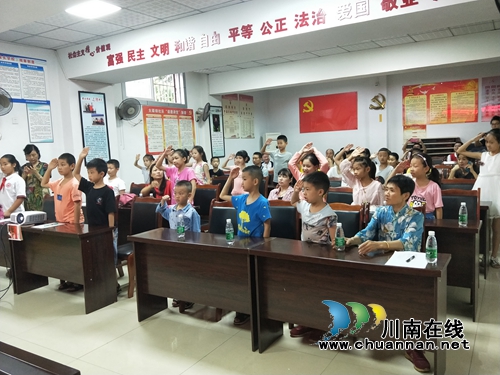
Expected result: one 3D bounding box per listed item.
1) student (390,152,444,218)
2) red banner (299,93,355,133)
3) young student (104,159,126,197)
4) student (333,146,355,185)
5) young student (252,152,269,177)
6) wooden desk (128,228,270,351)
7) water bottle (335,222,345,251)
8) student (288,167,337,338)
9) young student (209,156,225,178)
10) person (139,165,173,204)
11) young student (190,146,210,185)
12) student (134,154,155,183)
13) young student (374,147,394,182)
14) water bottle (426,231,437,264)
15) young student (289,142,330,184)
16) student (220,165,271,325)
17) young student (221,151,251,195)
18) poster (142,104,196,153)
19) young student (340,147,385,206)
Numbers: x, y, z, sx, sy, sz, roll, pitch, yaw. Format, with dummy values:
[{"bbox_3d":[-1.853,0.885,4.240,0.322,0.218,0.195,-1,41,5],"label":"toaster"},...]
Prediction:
[{"bbox_3d":[1.625,0.346,3.471,0.460,1.341,0.360,4,9,42],"label":"student"},{"bbox_3d":[2.016,-1.907,9.349,1.500,0.960,0.030,0,7,29],"label":"red banner"},{"bbox_3d":[-2.054,0.292,5.519,0.400,1.440,0.280,0,6,27],"label":"young student"},{"bbox_3d":[1.360,0.179,4.988,0.420,1.470,0.300,1,6,30],"label":"student"},{"bbox_3d":[0.209,0.044,6.610,0.460,1.348,0.500,1,7,30],"label":"young student"},{"bbox_3d":[-0.402,0.788,2.994,1.194,0.765,0.383,1,6,30],"label":"wooden desk"},{"bbox_3d":[0.599,0.323,2.404,0.061,0.183,0.061,1,6,30],"label":"water bottle"},{"bbox_3d":[0.502,0.501,2.828,0.400,1.270,0.340,4,9,42],"label":"student"},{"bbox_3d":[-0.589,0.090,6.751,0.370,1.250,0.290,0,6,22],"label":"young student"},{"bbox_3d":[-1.289,0.313,5.104,0.520,1.275,0.600,1,7,25],"label":"person"},{"bbox_3d":[-0.724,0.118,5.622,0.390,1.480,0.310,2,8,38],"label":"young student"},{"bbox_3d":[-1.845,0.119,6.473,0.420,1.396,0.340,3,8,38],"label":"student"},{"bbox_3d":[2.040,0.077,5.436,0.390,1.350,0.300,1,7,30],"label":"young student"},{"bbox_3d":[1.034,0.336,2.054,0.061,0.183,0.061,1,6,30],"label":"water bottle"},{"bbox_3d":[0.676,0.246,4.042,0.480,1.487,0.360,2,8,32],"label":"young student"},{"bbox_3d":[-0.015,0.473,3.159,0.400,1.330,0.270,2,7,38],"label":"student"},{"bbox_3d":[-0.189,0.168,5.740,0.420,1.490,0.300,1,6,35],"label":"young student"},{"bbox_3d":[-1.623,-1.170,7.473,0.030,0.950,1.350,2,8,38],"label":"poster"},{"bbox_3d":[1.138,0.310,3.588,0.340,1.420,0.420,-9,8,-43],"label":"young student"}]

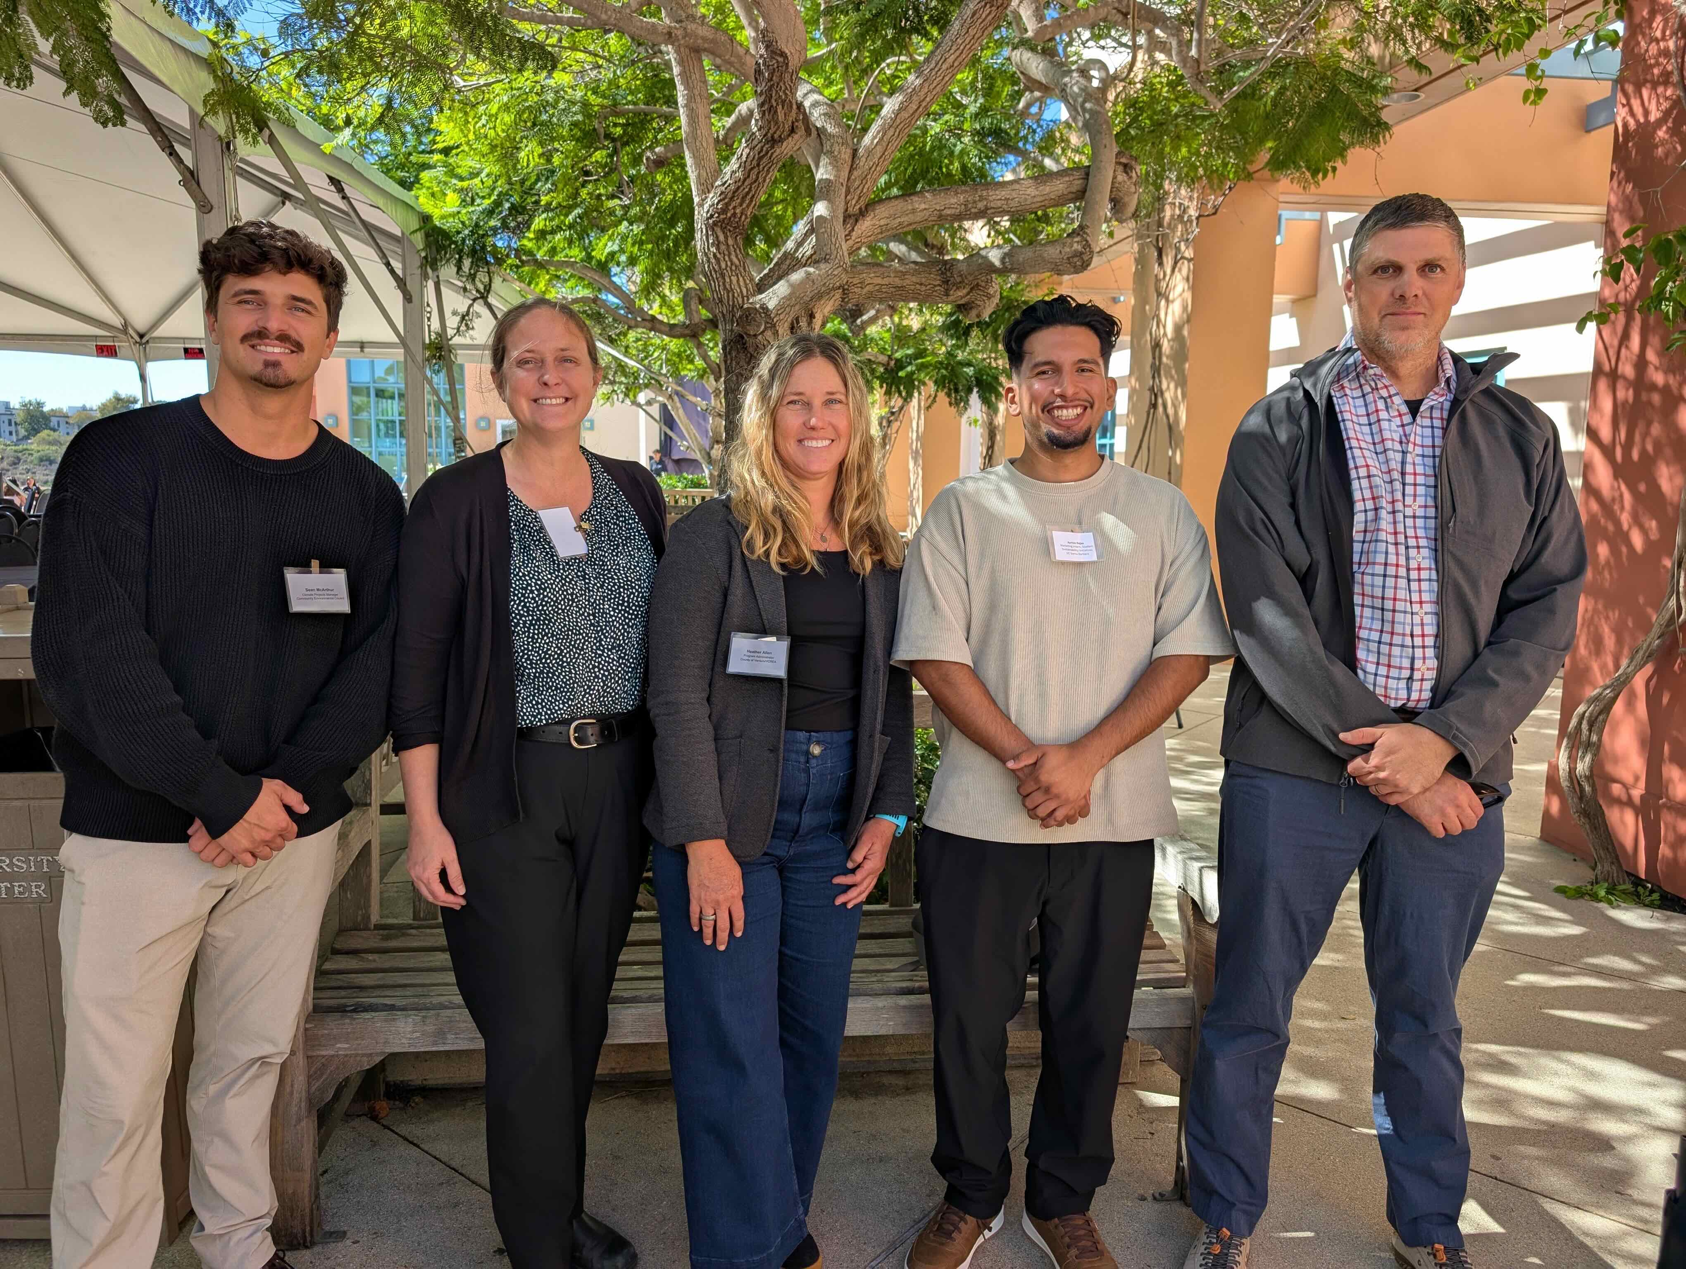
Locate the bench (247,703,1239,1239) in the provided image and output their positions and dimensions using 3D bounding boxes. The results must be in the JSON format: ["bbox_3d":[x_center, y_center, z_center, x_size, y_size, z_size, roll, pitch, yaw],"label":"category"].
[{"bbox_3d":[-0.169,0.631,2.458,1.823,0.922,0.640,0,8,-7],"label":"bench"}]

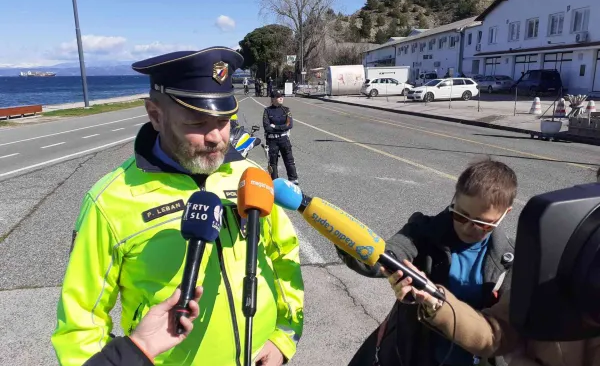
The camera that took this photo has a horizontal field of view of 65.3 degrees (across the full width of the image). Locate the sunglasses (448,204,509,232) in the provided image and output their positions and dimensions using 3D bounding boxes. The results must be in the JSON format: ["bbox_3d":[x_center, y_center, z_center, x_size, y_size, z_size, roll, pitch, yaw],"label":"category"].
[{"bbox_3d":[0.473,0.062,1.275,0.143,0.050,0.145,19,37,10],"label":"sunglasses"}]

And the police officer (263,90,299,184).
[{"bbox_3d":[-0.370,-0.846,8.632,0.600,1.680,0.400,0,13,3],"label":"police officer"}]

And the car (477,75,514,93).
[{"bbox_3d":[17.082,-8.860,41.972,1.740,1.430,4.500,-4,14,-15],"label":"car"}]

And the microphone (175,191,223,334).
[{"bbox_3d":[-0.200,0.142,0.873,0.076,0.262,0.076,5,-17,-1],"label":"microphone"}]

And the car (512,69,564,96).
[{"bbox_3d":[18.562,-7.912,36.982,1.830,1.800,4.550,-2,13,-5],"label":"car"}]

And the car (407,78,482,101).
[{"bbox_3d":[9.541,-6.281,31.360,4.690,1.470,1.830,-4,14,-15],"label":"car"}]

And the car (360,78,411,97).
[{"bbox_3d":[7.465,-8.146,39.590,4.280,1.490,1.800,-3,13,-8],"label":"car"}]

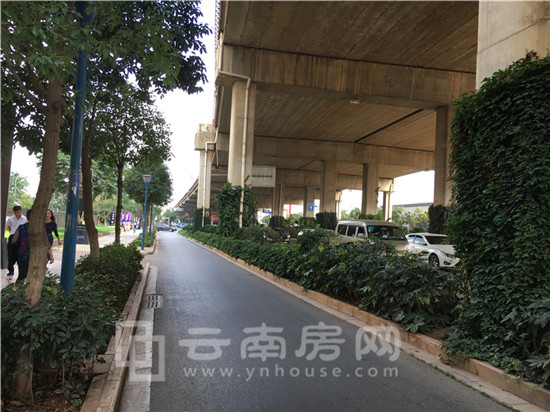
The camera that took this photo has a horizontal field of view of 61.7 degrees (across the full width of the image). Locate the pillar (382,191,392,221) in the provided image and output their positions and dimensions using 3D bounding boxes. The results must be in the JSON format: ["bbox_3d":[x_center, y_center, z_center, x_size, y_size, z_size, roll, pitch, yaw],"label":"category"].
[{"bbox_3d":[23.083,1.706,96.059,1.400,9.000,1.400,3,-3,-14],"label":"pillar"}]

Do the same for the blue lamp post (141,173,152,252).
[{"bbox_3d":[-6.834,0.333,24.272,0.560,4.020,0.560,4,-3,-14],"label":"blue lamp post"}]

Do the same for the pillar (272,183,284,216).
[{"bbox_3d":[0.787,0.874,75.991,1.500,9.000,1.500,4,-3,-14],"label":"pillar"}]

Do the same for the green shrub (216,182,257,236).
[{"bbox_3d":[-2.108,0.787,26.574,2.100,3.900,2.000,4,-3,-14],"label":"green shrub"}]

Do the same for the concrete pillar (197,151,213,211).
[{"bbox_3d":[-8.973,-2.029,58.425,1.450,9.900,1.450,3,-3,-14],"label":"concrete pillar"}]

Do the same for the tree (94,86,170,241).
[{"bbox_3d":[-4.141,-0.759,13.200,2.350,5.300,2.350,4,-3,-14],"label":"tree"}]

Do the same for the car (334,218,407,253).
[{"bbox_3d":[4.108,1.637,20.198,1.670,1.920,4.250,3,-3,-12],"label":"car"}]

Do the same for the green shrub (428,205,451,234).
[{"bbox_3d":[12.315,1.587,33.596,1.800,3.400,1.800,3,-3,-14],"label":"green shrub"}]

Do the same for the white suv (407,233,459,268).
[{"bbox_3d":[8.600,2.361,24.877,1.830,1.660,4.500,4,-3,-14],"label":"white suv"}]

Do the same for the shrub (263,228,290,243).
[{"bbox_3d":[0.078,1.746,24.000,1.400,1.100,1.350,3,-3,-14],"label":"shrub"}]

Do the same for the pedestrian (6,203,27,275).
[{"bbox_3d":[-6.433,0.868,11.471,0.500,1.720,0.360,4,-3,-20],"label":"pedestrian"}]

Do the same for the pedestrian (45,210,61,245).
[{"bbox_3d":[-6.782,0.991,13.840,0.500,1.640,0.420,3,-3,3],"label":"pedestrian"}]

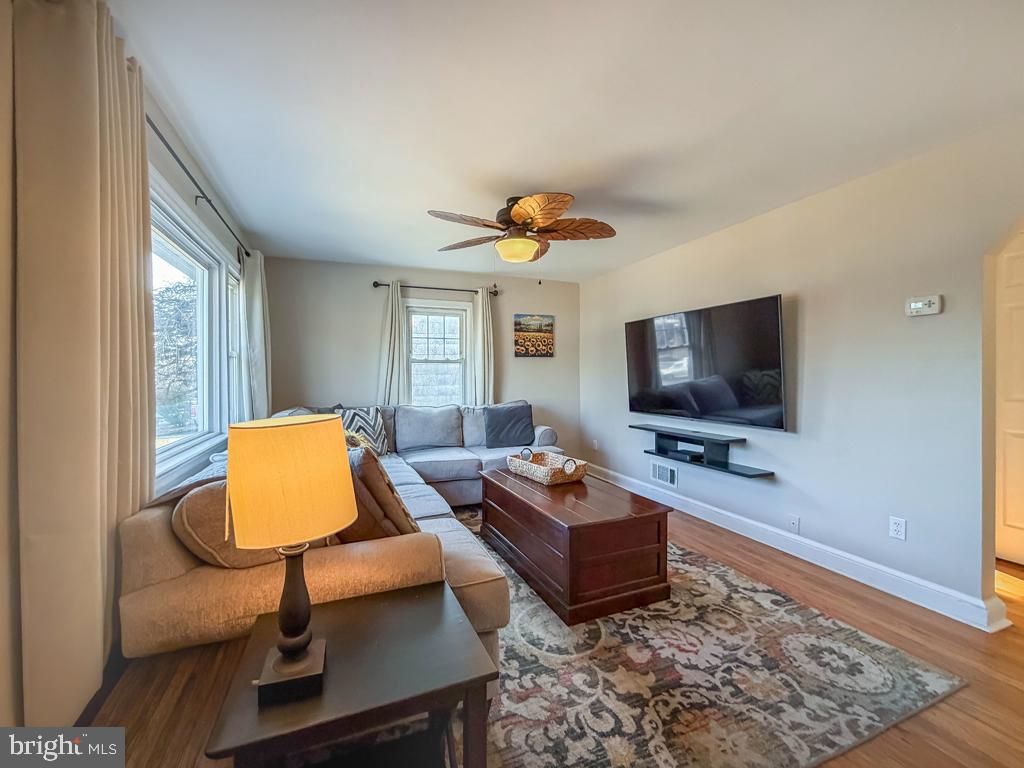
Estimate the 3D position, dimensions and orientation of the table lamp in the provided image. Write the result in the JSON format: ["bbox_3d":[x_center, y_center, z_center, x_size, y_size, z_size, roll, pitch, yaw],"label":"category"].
[{"bbox_3d":[-0.525,0.404,1.004,0.257,0.639,0.257,-1,1,-23],"label":"table lamp"}]

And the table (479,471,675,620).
[{"bbox_3d":[0.334,0.980,2.889,0.690,0.513,1.375,-1,1,-23],"label":"table"}]

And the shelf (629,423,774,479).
[{"bbox_3d":[1.503,0.526,3.484,0.225,0.245,1.330,0,0,-21],"label":"shelf"}]

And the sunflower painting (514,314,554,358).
[{"bbox_3d":[0.283,-0.585,5.094,0.539,0.518,0.032,-1,1,-23],"label":"sunflower painting"}]

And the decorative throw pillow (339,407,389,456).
[{"bbox_3d":[-1.362,0.428,3.785,0.160,0.460,0.480,-26,-15,33],"label":"decorative throw pillow"}]

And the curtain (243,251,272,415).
[{"bbox_3d":[-2.178,-0.015,3.535,0.190,2.170,0.420,0,0,-21],"label":"curtain"}]

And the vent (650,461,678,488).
[{"bbox_3d":[1.445,0.864,3.934,0.015,0.190,0.355,0,0,-21],"label":"vent"}]

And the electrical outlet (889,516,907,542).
[{"bbox_3d":[2.092,0.786,2.249,0.010,0.113,0.071,0,0,-21],"label":"electrical outlet"}]

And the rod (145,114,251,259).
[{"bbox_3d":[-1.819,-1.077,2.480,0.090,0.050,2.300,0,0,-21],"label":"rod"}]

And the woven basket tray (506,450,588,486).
[{"bbox_3d":[0.264,0.634,3.188,0.355,0.168,0.525,-1,1,-32],"label":"woven basket tray"}]

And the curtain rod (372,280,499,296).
[{"bbox_3d":[-0.805,-1.048,4.583,1.395,0.060,0.100,-1,1,-23],"label":"curtain rod"}]

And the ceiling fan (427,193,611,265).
[{"bbox_3d":[0.002,-1.086,2.953,1.320,0.440,1.320,0,0,-21],"label":"ceiling fan"}]

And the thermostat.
[{"bbox_3d":[2.214,-0.416,2.232,0.031,0.093,0.136,-1,1,-23],"label":"thermostat"}]

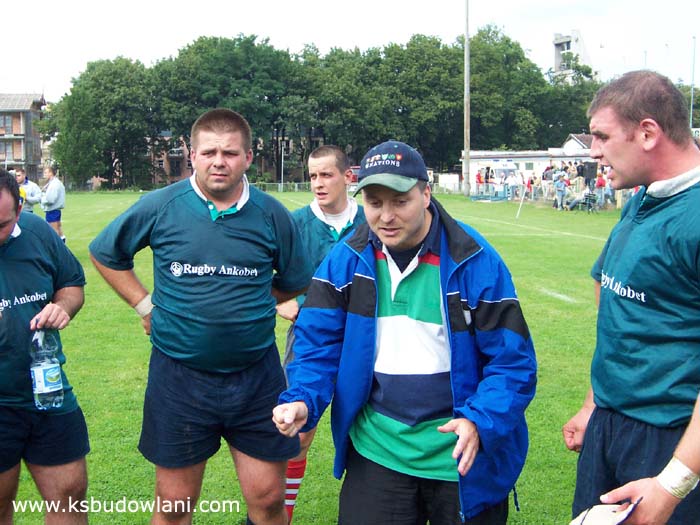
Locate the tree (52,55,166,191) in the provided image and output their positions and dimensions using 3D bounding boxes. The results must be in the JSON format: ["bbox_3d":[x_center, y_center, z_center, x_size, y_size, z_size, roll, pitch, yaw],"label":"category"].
[{"bbox_3d":[-23.591,-13.467,96.000,10.800,13.200,10.200,0,5,0],"label":"tree"}]

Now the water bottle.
[{"bbox_3d":[-0.880,0.303,2.870,0.082,0.255,0.082,-8,5,-8],"label":"water bottle"}]

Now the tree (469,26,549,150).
[{"bbox_3d":[14.688,-14.360,93.000,8.600,15.400,8.600,0,5,0],"label":"tree"}]

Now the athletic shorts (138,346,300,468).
[{"bbox_3d":[-0.416,0.437,3.160,0.510,0.400,0.350,-1,5,-9],"label":"athletic shorts"}]

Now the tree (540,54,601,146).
[{"bbox_3d":[21.683,-13.705,97.000,6.800,13.200,6.800,0,5,0],"label":"tree"}]

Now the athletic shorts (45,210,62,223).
[{"bbox_3d":[-6.972,-1.117,23.300,0.330,0.360,0.400,-1,5,-13],"label":"athletic shorts"}]

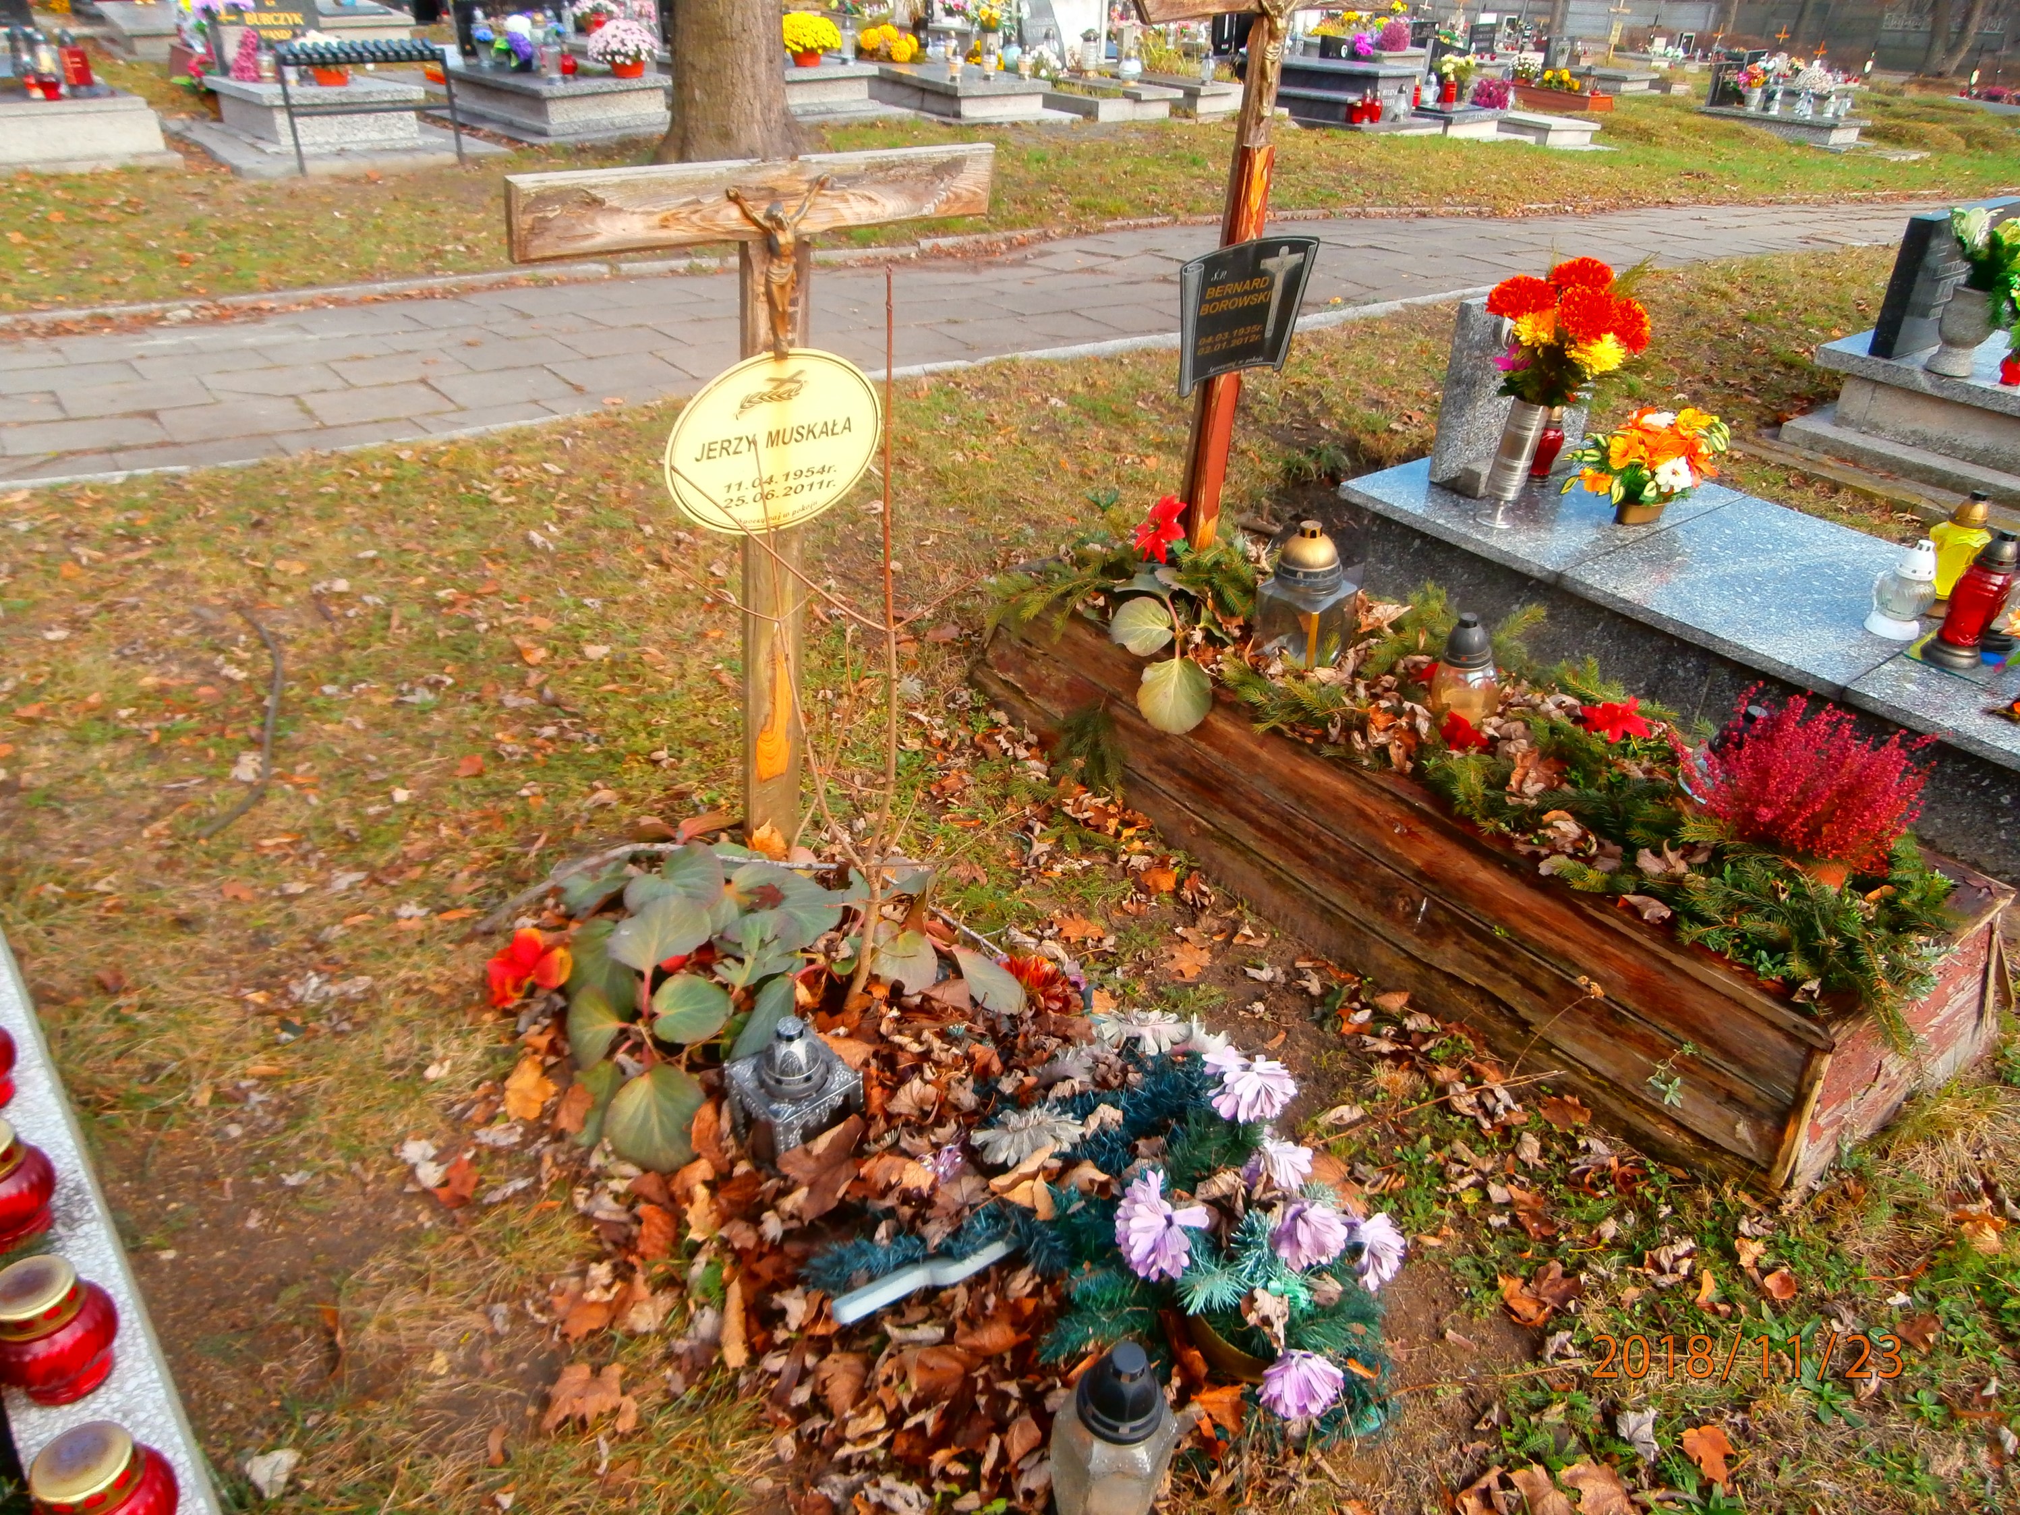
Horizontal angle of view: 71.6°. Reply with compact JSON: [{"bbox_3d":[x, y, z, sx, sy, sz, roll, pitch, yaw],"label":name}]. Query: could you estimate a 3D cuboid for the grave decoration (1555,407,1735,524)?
[{"bbox_3d":[1.526,-0.694,3.331,0.390,0.260,0.330,-21,39,-34],"label":"grave decoration"}]

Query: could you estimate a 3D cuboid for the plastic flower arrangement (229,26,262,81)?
[{"bbox_3d":[-4.162,-3.835,7.640,0.170,0.280,0.150,-25,41,-38],"label":"plastic flower arrangement"}]

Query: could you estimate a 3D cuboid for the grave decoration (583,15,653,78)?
[{"bbox_3d":[-2.398,-4.391,8.650,0.440,0.310,0.440,-25,41,-38],"label":"grave decoration"}]

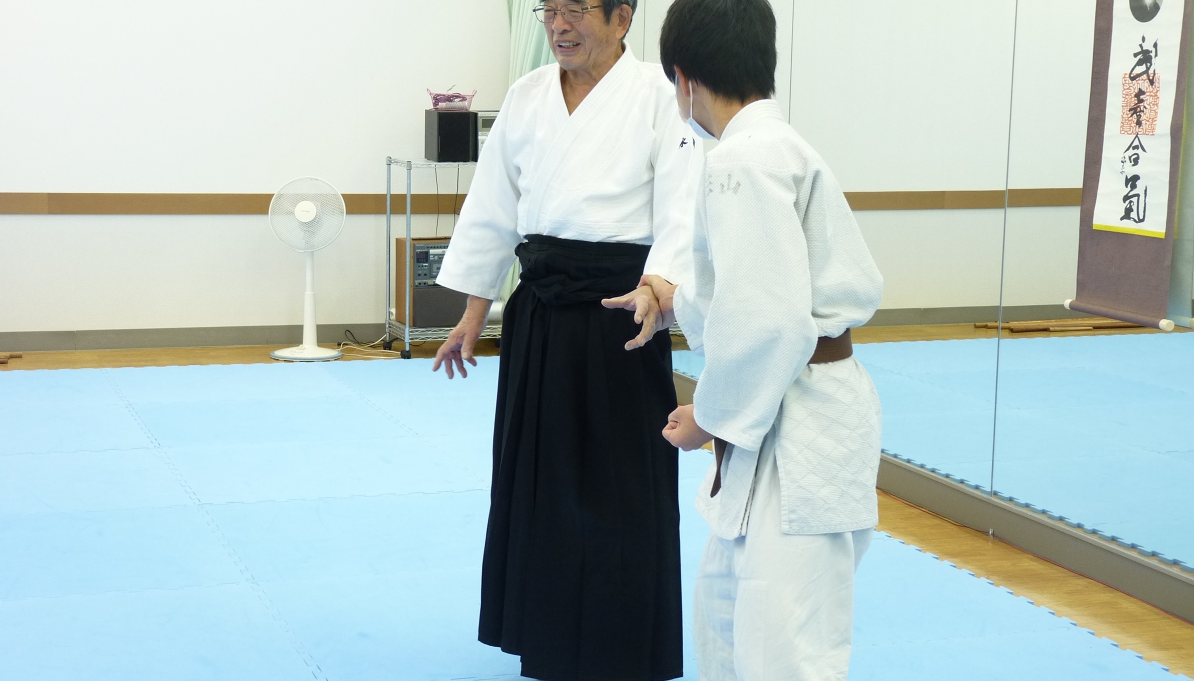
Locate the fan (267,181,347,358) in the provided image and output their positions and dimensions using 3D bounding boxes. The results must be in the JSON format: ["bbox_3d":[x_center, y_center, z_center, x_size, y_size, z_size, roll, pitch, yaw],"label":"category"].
[{"bbox_3d":[-1.422,-0.362,9.991,0.375,0.885,0.365,2,8,7],"label":"fan"}]

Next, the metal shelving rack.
[{"bbox_3d":[-0.713,-0.420,10.202,0.610,0.975,0.345,-2,9,-20],"label":"metal shelving rack"}]

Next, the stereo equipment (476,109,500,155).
[{"bbox_3d":[-0.541,-1.018,10.194,0.210,0.240,0.250,-2,9,-20],"label":"stereo equipment"}]

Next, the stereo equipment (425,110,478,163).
[{"bbox_3d":[-0.727,-1.015,10.127,0.180,0.245,0.205,-2,9,-20],"label":"stereo equipment"}]

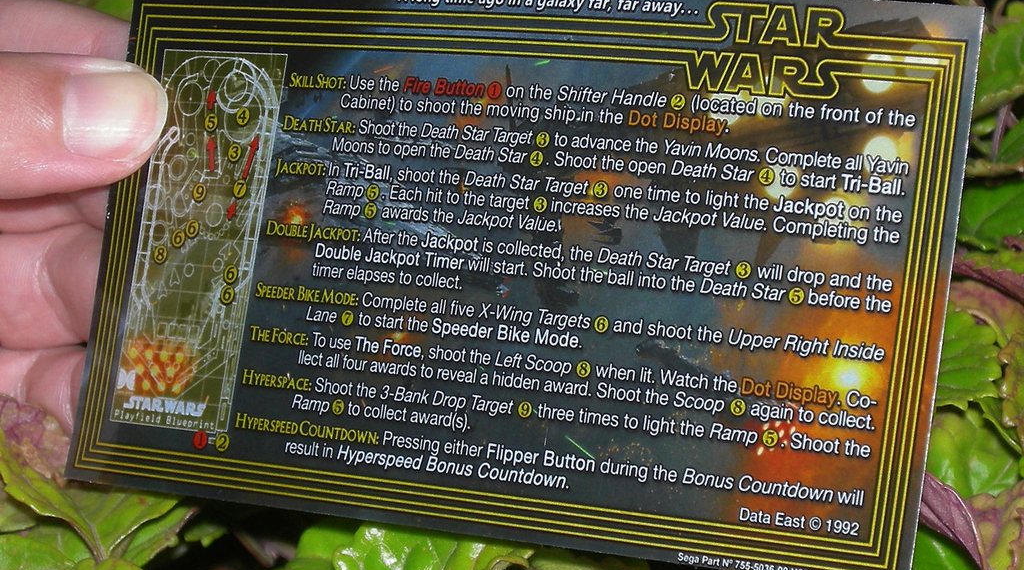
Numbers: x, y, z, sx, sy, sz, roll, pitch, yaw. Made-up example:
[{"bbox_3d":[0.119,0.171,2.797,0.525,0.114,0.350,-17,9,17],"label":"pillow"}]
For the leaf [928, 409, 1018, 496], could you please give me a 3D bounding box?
[{"bbox_3d":[0.076,0.028,0.475,0.015,0.006,0.018,-20,62,-12],"label":"leaf"}]

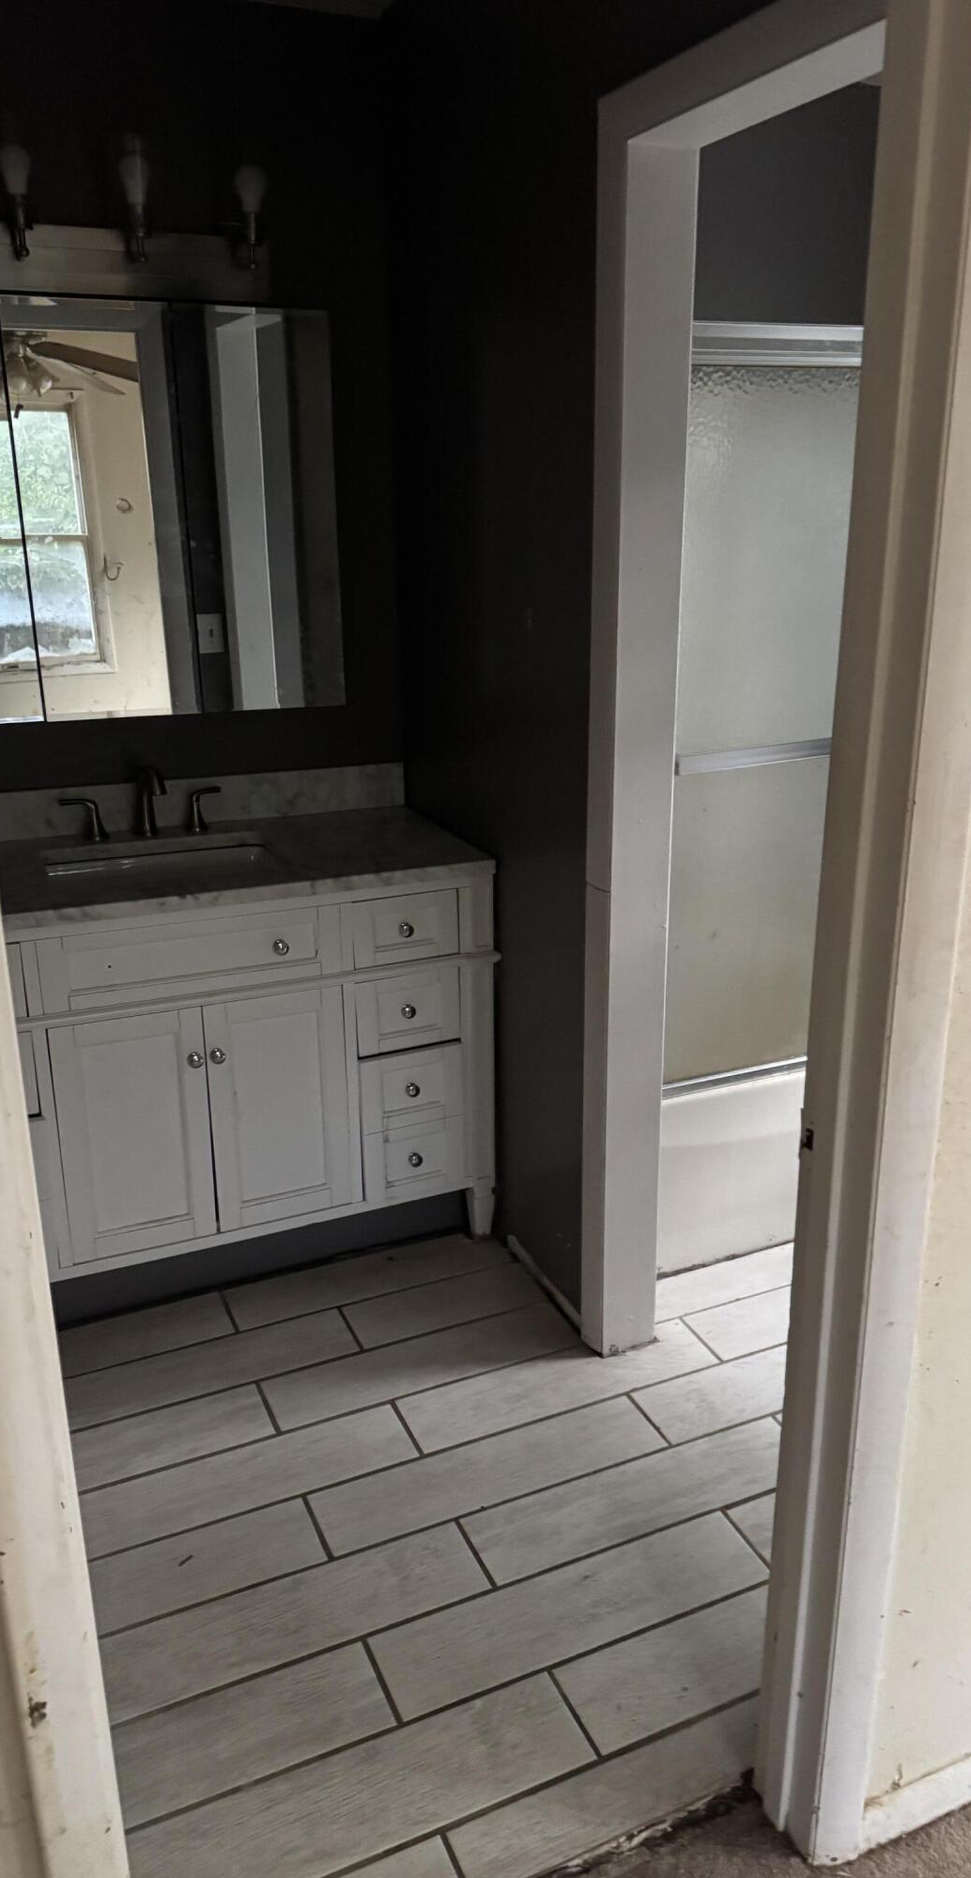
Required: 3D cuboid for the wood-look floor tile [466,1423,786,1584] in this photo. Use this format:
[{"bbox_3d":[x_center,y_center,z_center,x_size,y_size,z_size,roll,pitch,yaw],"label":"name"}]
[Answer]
[{"bbox_3d":[0.267,0.949,2.209,0.610,0.010,0.152,-9,22,-22],"label":"wood-look floor tile"}]

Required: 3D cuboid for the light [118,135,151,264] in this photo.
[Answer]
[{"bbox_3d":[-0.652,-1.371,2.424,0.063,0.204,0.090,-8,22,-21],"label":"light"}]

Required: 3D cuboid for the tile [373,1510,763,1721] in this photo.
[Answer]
[{"bbox_3d":[0.135,0.997,1.935,0.606,0.010,0.151,-9,20,-22],"label":"tile"}]

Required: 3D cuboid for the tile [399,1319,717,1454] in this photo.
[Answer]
[{"bbox_3d":[0.143,0.829,2.426,0.606,0.010,0.151,-9,20,-22],"label":"tile"}]

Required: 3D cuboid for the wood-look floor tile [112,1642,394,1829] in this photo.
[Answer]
[{"bbox_3d":[-0.425,1.082,1.705,0.606,0.010,0.151,-9,20,-22],"label":"wood-look floor tile"}]

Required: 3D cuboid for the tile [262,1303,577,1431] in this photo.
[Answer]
[{"bbox_3d":[-0.114,0.813,2.483,0.606,0.010,0.151,-9,20,-22],"label":"tile"}]

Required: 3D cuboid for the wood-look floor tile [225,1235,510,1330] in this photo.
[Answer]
[{"bbox_3d":[-0.246,0.732,2.802,0.611,0.010,0.152,-9,22,-22],"label":"wood-look floor tile"}]

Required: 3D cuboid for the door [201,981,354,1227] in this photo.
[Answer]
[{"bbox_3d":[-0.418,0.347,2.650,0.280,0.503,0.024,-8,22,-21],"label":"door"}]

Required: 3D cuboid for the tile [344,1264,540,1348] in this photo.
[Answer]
[{"bbox_3d":[-0.086,0.766,2.707,0.400,0.010,0.152,-9,22,-22],"label":"tile"}]

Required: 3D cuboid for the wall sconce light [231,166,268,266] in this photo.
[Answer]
[{"bbox_3d":[-0.462,-1.412,2.551,0.066,0.180,0.095,-9,20,-22],"label":"wall sconce light"}]

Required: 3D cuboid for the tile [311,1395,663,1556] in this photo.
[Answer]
[{"bbox_3d":[0.007,0.929,2.262,0.610,0.010,0.152,-9,22,-22],"label":"tile"}]

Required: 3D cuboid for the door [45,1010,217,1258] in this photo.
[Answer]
[{"bbox_3d":[-0.672,0.378,2.509,0.285,0.494,0.020,-9,20,-22],"label":"door"}]

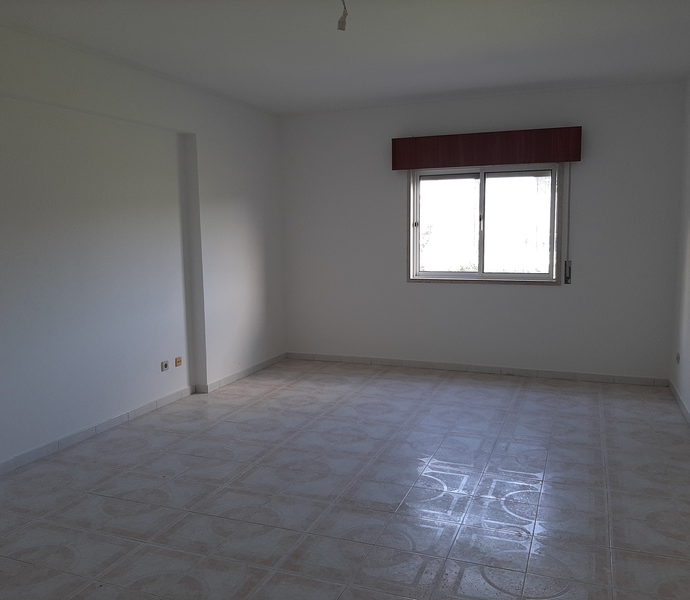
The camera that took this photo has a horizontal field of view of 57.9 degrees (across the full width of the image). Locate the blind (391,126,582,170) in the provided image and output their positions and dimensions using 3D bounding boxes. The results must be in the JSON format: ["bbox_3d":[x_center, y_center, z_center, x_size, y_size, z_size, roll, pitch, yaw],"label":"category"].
[{"bbox_3d":[1.264,-1.373,5.723,1.695,0.294,0.090,2,8,21],"label":"blind"}]

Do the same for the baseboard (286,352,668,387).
[{"bbox_3d":[1.092,0.666,6.105,3.712,0.071,0.015,2,8,21],"label":"baseboard"}]

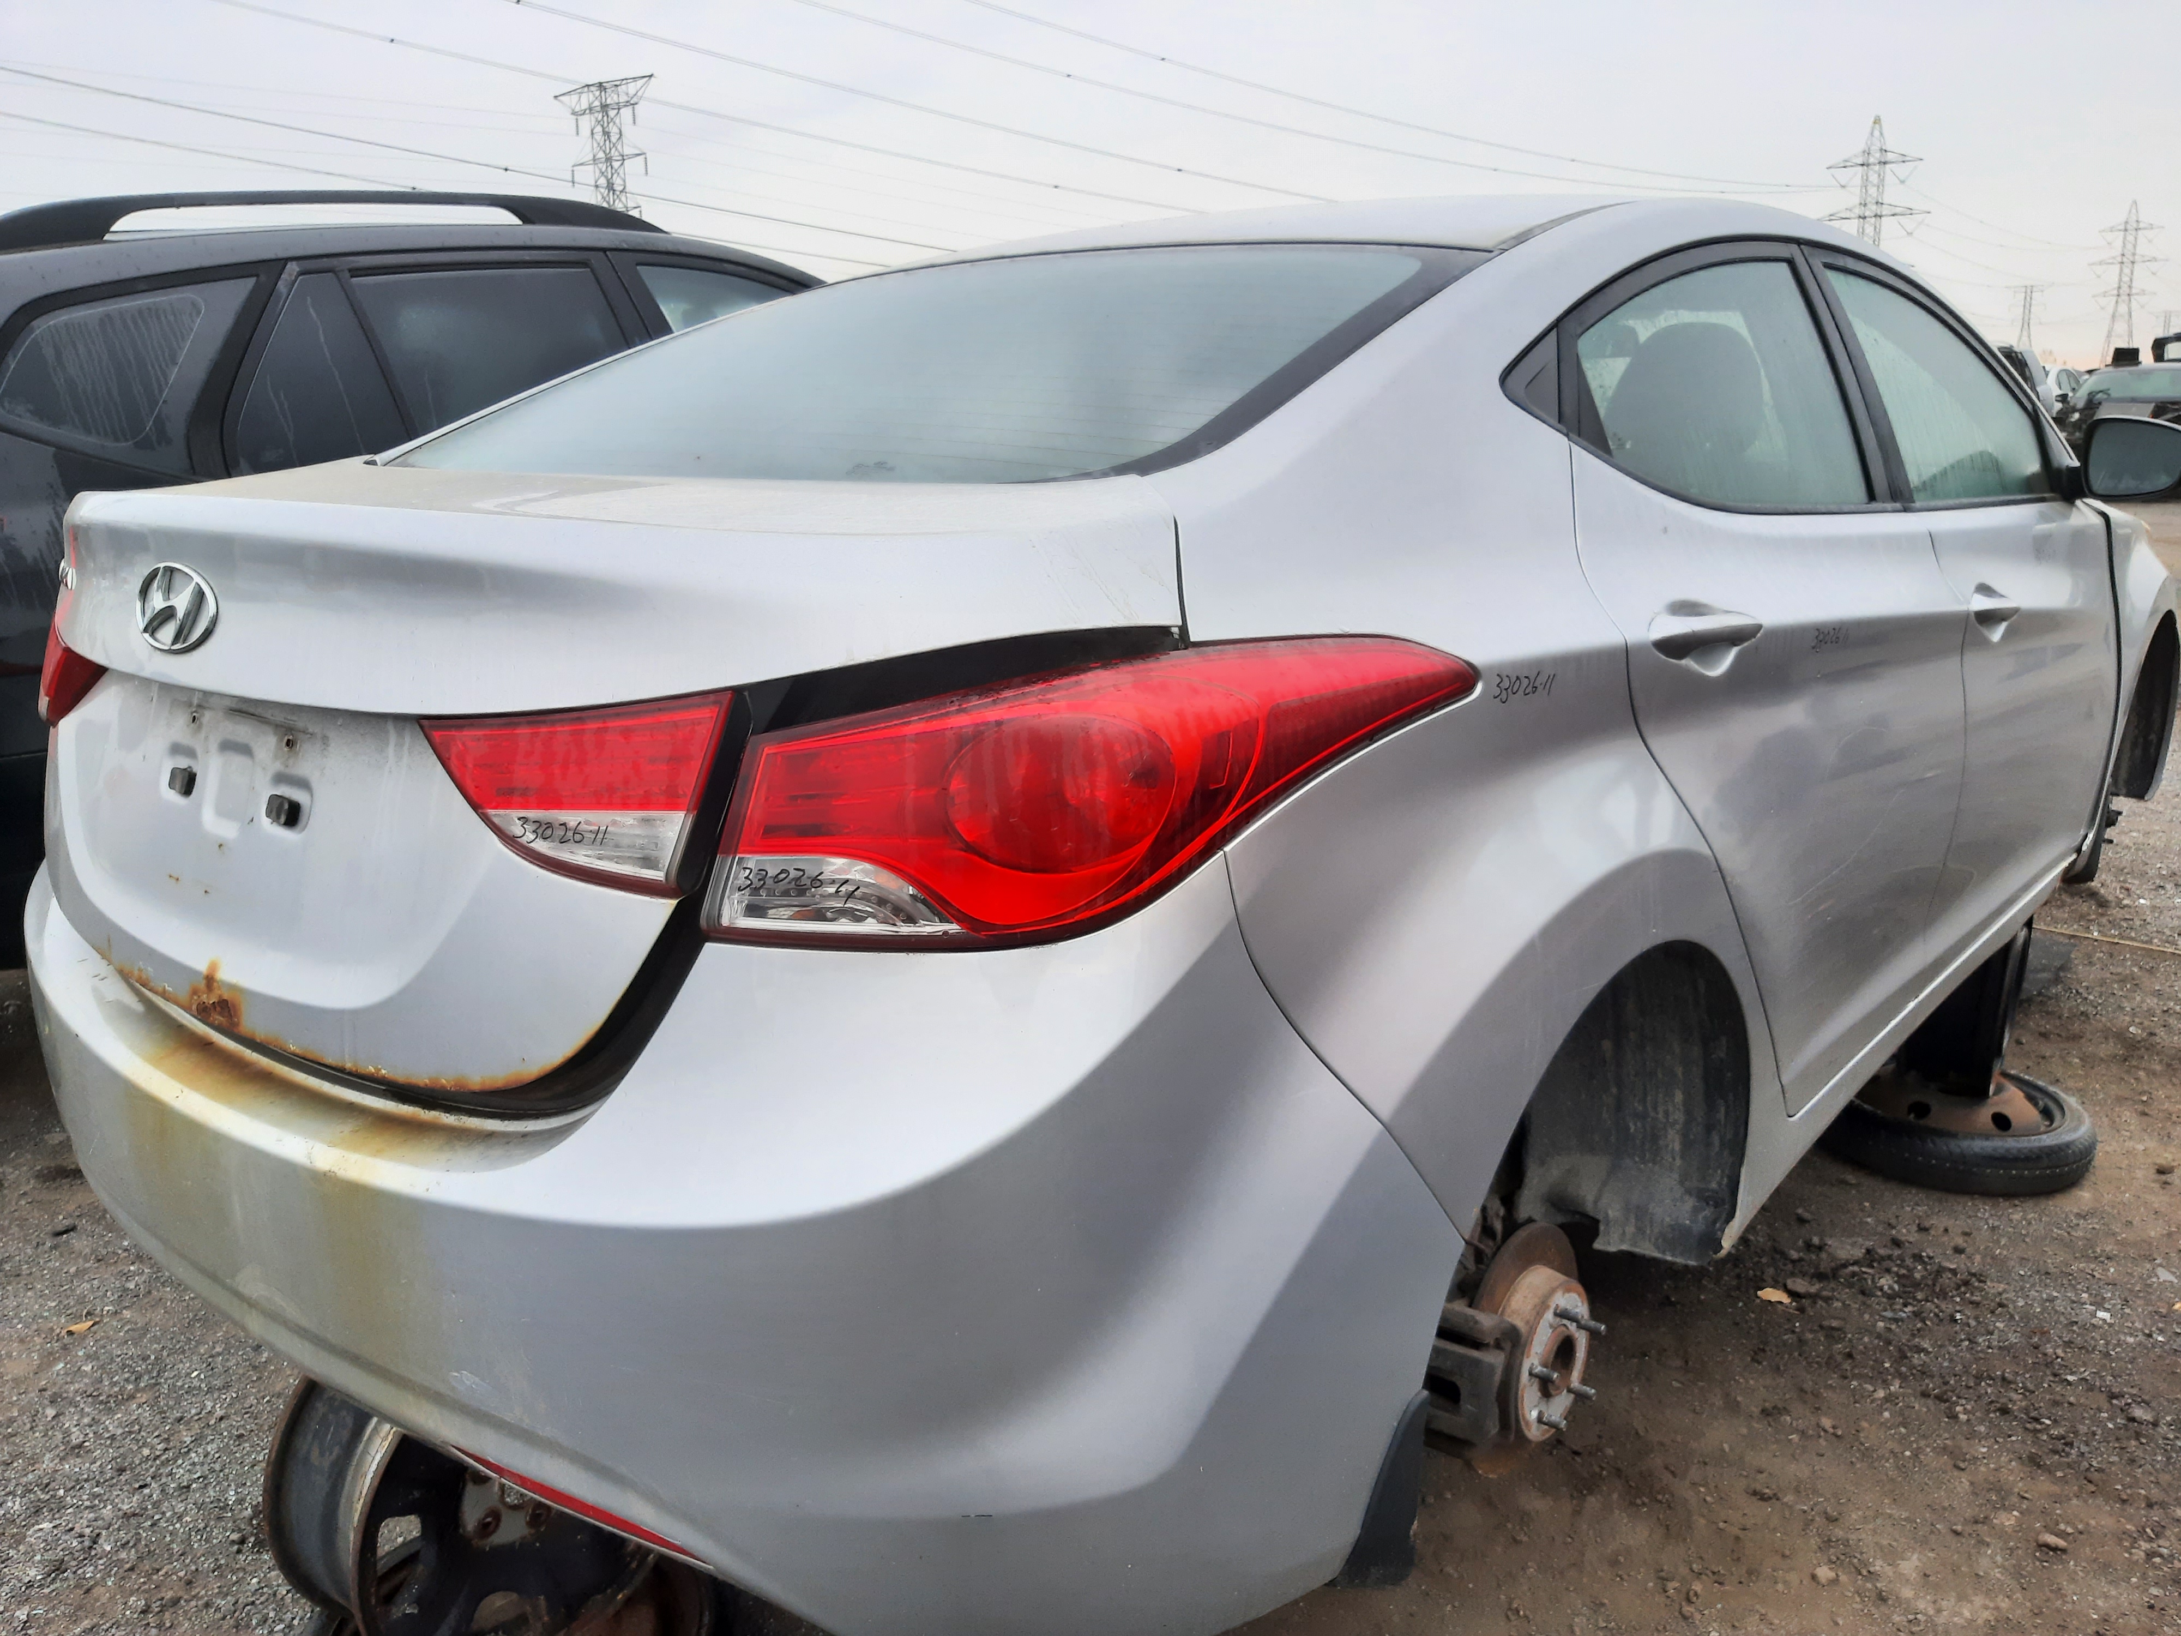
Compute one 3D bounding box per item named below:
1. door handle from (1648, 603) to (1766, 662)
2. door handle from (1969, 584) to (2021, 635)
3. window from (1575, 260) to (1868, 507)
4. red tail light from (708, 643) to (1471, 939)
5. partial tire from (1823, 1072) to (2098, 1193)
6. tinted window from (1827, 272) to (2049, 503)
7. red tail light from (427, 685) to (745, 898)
[{"bbox_3d":[0.575,-0.172,1.529,0.050,0.060,0.230,9,16,40],"label":"door handle"},{"bbox_3d":[1.325,-0.306,2.401,0.050,0.060,0.225,9,16,40],"label":"door handle"},{"bbox_3d":[0.766,-0.533,1.974,0.060,0.380,0.830,-21,-4,42],"label":"window"},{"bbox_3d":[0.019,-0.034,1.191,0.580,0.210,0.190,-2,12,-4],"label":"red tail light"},{"bbox_3d":[1.837,0.638,3.515,0.560,0.130,0.560,9,17,40],"label":"partial tire"},{"bbox_3d":[1.431,-0.709,2.747,0.060,0.385,0.950,-21,-4,42],"label":"tinted window"},{"bbox_3d":[-0.359,-0.026,1.164,0.275,0.150,0.070,4,13,22],"label":"red tail light"}]

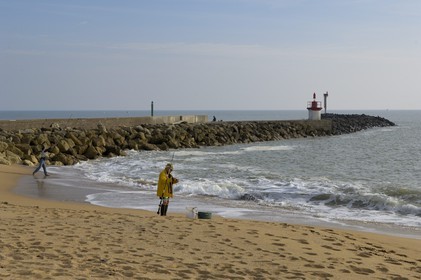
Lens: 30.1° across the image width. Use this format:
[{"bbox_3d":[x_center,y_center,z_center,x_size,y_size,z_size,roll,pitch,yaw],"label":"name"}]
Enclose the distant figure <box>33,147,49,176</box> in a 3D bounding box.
[{"bbox_3d":[-9.480,1.194,43.968,0.980,1.660,0.600,0,2,-7],"label":"distant figure"}]

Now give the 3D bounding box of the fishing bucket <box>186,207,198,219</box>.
[{"bbox_3d":[-0.563,2.279,24.494,0.360,0.330,0.360,0,2,0],"label":"fishing bucket"}]

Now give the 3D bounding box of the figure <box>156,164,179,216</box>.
[{"bbox_3d":[-1.393,1.590,25.067,0.600,1.700,0.560,2,3,33],"label":"figure"}]

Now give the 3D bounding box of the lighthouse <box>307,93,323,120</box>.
[{"bbox_3d":[17.322,-5.561,129.910,2.500,4.650,2.500,0,2,0],"label":"lighthouse"}]

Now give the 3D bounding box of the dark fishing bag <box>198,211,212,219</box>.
[{"bbox_3d":[-0.166,2.348,24.497,0.430,0.180,0.430,0,2,0],"label":"dark fishing bag"}]

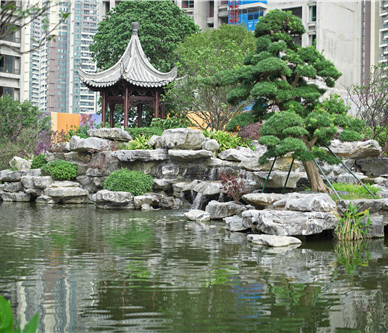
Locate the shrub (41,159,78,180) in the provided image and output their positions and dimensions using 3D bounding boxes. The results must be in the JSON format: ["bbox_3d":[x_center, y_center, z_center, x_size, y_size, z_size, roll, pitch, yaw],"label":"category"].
[{"bbox_3d":[-5.690,0.148,32.364,1.547,0.975,1.400,1,0,-10],"label":"shrub"}]

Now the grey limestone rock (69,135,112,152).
[{"bbox_3d":[-4.201,-0.943,31.300,1.722,0.738,1.150,1,0,0],"label":"grey limestone rock"}]

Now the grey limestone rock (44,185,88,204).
[{"bbox_3d":[-5.217,1.177,31.000,1.867,0.694,1.200,1,0,0],"label":"grey limestone rock"}]

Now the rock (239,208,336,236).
[{"bbox_3d":[2.139,1.254,17.100,2.195,0.552,1.500,1,0,0],"label":"rock"}]

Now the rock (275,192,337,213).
[{"bbox_3d":[2.689,0.874,18.414,1.495,0.447,0.950,1,0,8],"label":"rock"}]

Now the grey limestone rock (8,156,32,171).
[{"bbox_3d":[-8.752,-0.150,38.300,1.080,0.670,0.800,1,0,0],"label":"grey limestone rock"}]

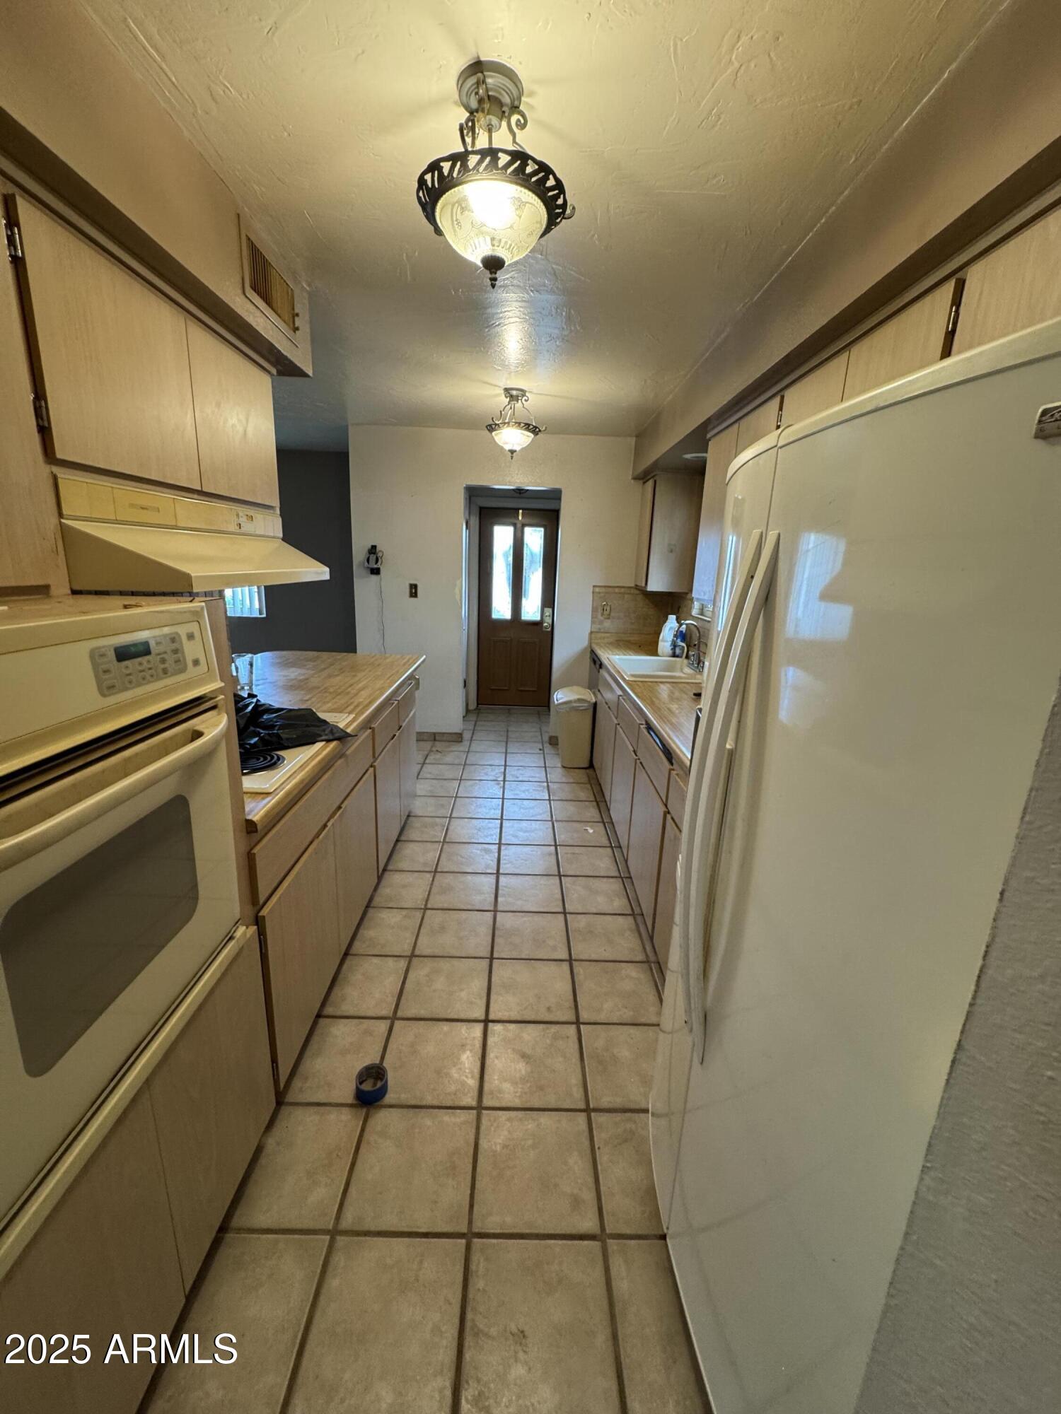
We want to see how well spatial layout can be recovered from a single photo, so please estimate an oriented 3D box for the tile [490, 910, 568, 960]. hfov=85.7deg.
[{"bbox_3d":[0.000,0.954,2.382,0.303,0.011,0.306,2,14,-1],"label":"tile"}]

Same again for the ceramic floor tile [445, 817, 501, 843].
[{"bbox_3d":[-0.325,0.716,3.291,0.303,0.011,0.306,2,14,-1],"label":"ceramic floor tile"}]

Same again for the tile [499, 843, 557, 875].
[{"bbox_3d":[-0.010,0.802,2.993,0.303,0.011,0.306,2,14,-1],"label":"tile"}]

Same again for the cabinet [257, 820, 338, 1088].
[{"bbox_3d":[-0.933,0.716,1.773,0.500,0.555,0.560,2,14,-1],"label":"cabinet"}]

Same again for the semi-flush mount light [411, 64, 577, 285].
[{"bbox_3d":[-0.085,-1.132,1.255,0.335,0.365,0.335,2,14,-1],"label":"semi-flush mount light"}]

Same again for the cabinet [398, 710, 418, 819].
[{"bbox_3d":[-0.958,0.333,3.329,0.500,0.540,0.470,2,14,-1],"label":"cabinet"}]

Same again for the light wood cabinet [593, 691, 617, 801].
[{"bbox_3d":[0.763,0.272,3.761,0.560,0.563,0.798,2,14,-1],"label":"light wood cabinet"}]

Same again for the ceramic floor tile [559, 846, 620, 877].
[{"bbox_3d":[0.302,0.817,3.023,0.302,0.010,0.305,2,14,-1],"label":"ceramic floor tile"}]

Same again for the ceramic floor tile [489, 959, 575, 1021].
[{"bbox_3d":[0.004,1.020,2.061,0.296,0.010,0.301,2,14,-1],"label":"ceramic floor tile"}]

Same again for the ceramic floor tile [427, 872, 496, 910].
[{"bbox_3d":[-0.317,0.875,2.701,0.302,0.010,0.305,2,14,-1],"label":"ceramic floor tile"}]

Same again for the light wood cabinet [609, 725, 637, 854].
[{"bbox_3d":[0.773,0.447,3.087,0.560,0.551,0.582,2,14,-1],"label":"light wood cabinet"}]

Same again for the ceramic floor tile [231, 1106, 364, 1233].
[{"bbox_3d":[-0.597,1.160,1.452,0.285,0.011,0.306,2,14,-1],"label":"ceramic floor tile"}]

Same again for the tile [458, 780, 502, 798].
[{"bbox_3d":[-0.337,0.567,3.929,0.302,0.010,0.305,2,14,-1],"label":"tile"}]

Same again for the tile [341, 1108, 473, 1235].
[{"bbox_3d":[-0.292,1.159,1.445,0.296,0.010,0.301,2,14,-1],"label":"tile"}]

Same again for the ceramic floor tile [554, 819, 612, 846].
[{"bbox_3d":[0.291,0.732,3.286,0.296,0.010,0.301,2,14,-1],"label":"ceramic floor tile"}]

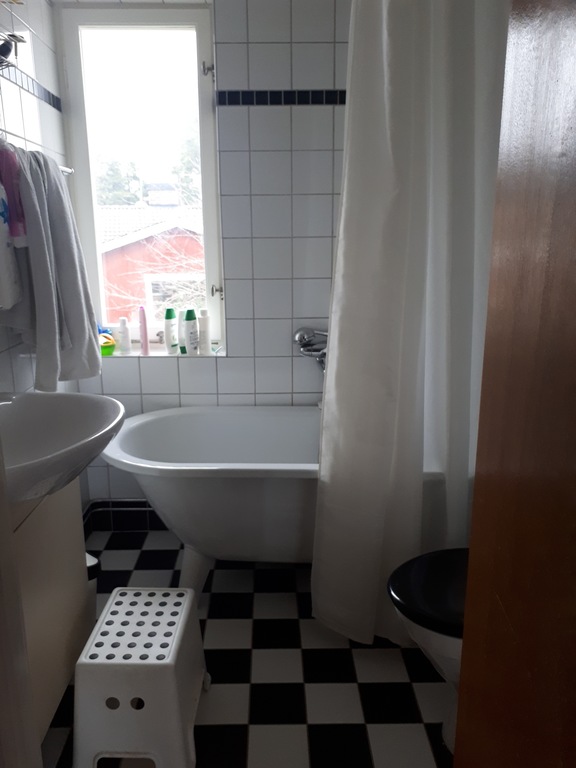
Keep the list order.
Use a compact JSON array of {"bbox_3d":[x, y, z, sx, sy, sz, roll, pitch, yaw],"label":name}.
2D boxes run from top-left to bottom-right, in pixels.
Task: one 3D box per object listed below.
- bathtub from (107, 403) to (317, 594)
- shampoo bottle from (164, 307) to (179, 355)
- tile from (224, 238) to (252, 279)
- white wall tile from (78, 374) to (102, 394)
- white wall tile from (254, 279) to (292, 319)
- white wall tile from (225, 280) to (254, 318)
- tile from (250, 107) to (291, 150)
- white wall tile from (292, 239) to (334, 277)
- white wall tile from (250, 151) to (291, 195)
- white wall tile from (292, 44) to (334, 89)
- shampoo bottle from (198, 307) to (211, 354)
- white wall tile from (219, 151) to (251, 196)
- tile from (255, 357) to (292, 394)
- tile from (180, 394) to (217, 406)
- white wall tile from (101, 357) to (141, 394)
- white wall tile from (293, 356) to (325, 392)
[{"bbox_3d":[0.121,0.440,2.163,1.540,0.562,0.700,-1,14,-1],"label":"bathtub"},{"bbox_3d":[-0.469,-0.210,2.395,0.042,0.181,0.066,9,18,33],"label":"shampoo bottle"},{"bbox_3d":[-0.187,-0.472,2.256,0.105,0.148,0.010,0,15,0],"label":"tile"},{"bbox_3d":[-0.780,-0.032,2.374,0.086,0.149,0.010,0,13,0],"label":"white wall tile"},{"bbox_3d":[-0.058,-0.333,2.331,0.150,0.150,0.008,0,14,-1],"label":"white wall tile"},{"bbox_3d":[-0.186,-0.326,2.295,0.105,0.148,0.010,0,15,0],"label":"white wall tile"},{"bbox_3d":[-0.060,-0.927,2.189,0.149,0.149,0.011,-1,14,-1],"label":"tile"},{"bbox_3d":[0.093,-0.474,2.256,0.148,0.148,0.010,0,15,0],"label":"white wall tile"},{"bbox_3d":[-0.061,-0.776,2.208,0.149,0.149,0.010,0,13,0],"label":"white wall tile"},{"bbox_3d":[0.092,-1.129,2.134,0.150,0.150,0.008,0,14,-1],"label":"white wall tile"},{"bbox_3d":[-0.333,-0.206,2.392,0.046,0.177,0.040,0,13,0],"label":"shampoo bottle"},{"bbox_3d":[-0.193,-0.774,2.207,0.108,0.149,0.010,0,13,0],"label":"white wall tile"},{"bbox_3d":[-0.056,-0.038,2.407,0.149,0.149,0.011,-1,14,-1],"label":"tile"},{"bbox_3d":[-0.360,0.114,2.435,0.149,0.149,0.011,-1,14,-1],"label":"tile"},{"bbox_3d":[-0.667,-0.031,2.396,0.150,0.150,0.008,0,14,-1],"label":"white wall tile"},{"bbox_3d":[0.096,-0.036,2.374,0.148,0.148,0.010,0,15,0],"label":"white wall tile"}]

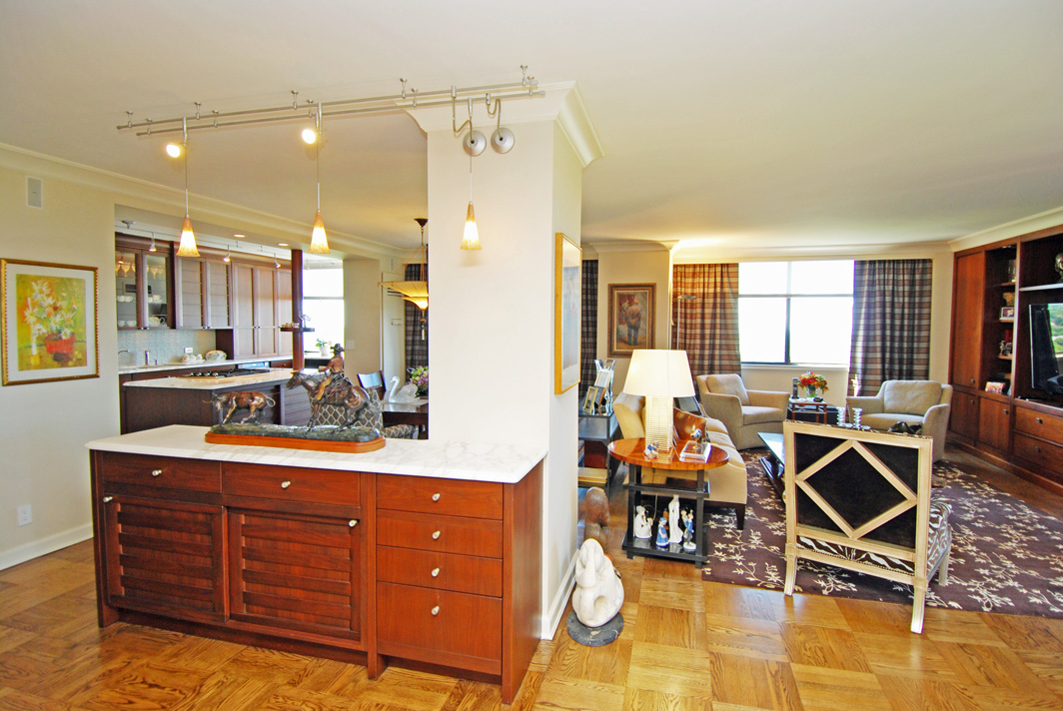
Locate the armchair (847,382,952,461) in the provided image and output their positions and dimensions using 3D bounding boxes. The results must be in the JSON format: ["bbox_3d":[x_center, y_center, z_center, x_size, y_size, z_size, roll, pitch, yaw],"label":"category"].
[{"bbox_3d":[4.089,0.724,5.976,0.770,0.810,0.810,-3,4,-39],"label":"armchair"}]

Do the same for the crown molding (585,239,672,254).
[{"bbox_3d":[1.216,-1.347,6.627,1.100,0.130,0.110,1,3,15],"label":"crown molding"}]

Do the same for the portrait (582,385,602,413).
[{"bbox_3d":[0.496,0.362,4.417,0.030,0.210,0.155,14,-1,-19],"label":"portrait"}]

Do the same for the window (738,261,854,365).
[{"bbox_3d":[3.477,-0.564,7.085,1.420,1.380,0.100,1,3,15],"label":"window"}]

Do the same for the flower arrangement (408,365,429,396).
[{"bbox_3d":[-0.992,0.249,5.045,0.320,0.301,0.320,1,4,15],"label":"flower arrangement"}]

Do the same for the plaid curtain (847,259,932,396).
[{"bbox_3d":[4.625,-0.114,6.901,0.931,2.280,0.140,1,4,15],"label":"plaid curtain"}]

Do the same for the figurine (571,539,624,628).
[{"bbox_3d":[0.314,1.076,2.527,0.240,0.410,0.200,1,3,15],"label":"figurine"}]

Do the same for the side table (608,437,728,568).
[{"bbox_3d":[0.886,0.939,3.483,0.740,0.655,0.740,1,3,15],"label":"side table"}]

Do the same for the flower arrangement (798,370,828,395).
[{"bbox_3d":[3.352,0.345,6.334,0.370,0.322,0.370,1,4,15],"label":"flower arrangement"}]

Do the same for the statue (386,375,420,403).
[{"bbox_3d":[-1.139,0.304,4.725,0.250,0.237,0.160,1,4,12],"label":"statue"}]

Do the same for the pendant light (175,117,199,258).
[{"bbox_3d":[-1.655,-0.803,2.568,0.088,0.655,0.088,1,4,15],"label":"pendant light"}]

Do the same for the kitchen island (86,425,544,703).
[{"bbox_3d":[-0.999,0.857,2.449,2.070,0.884,0.485,1,4,15],"label":"kitchen island"}]

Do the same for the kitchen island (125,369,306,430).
[{"bbox_3d":[-2.982,0.660,5.422,1.090,0.900,1.740,1,4,15],"label":"kitchen island"}]

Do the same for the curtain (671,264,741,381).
[{"bbox_3d":[2.372,-0.093,7.225,0.870,2.290,0.130,1,3,15],"label":"curtain"}]

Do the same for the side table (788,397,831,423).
[{"bbox_3d":[3.429,0.833,6.583,0.420,0.530,0.440,1,3,15],"label":"side table"}]

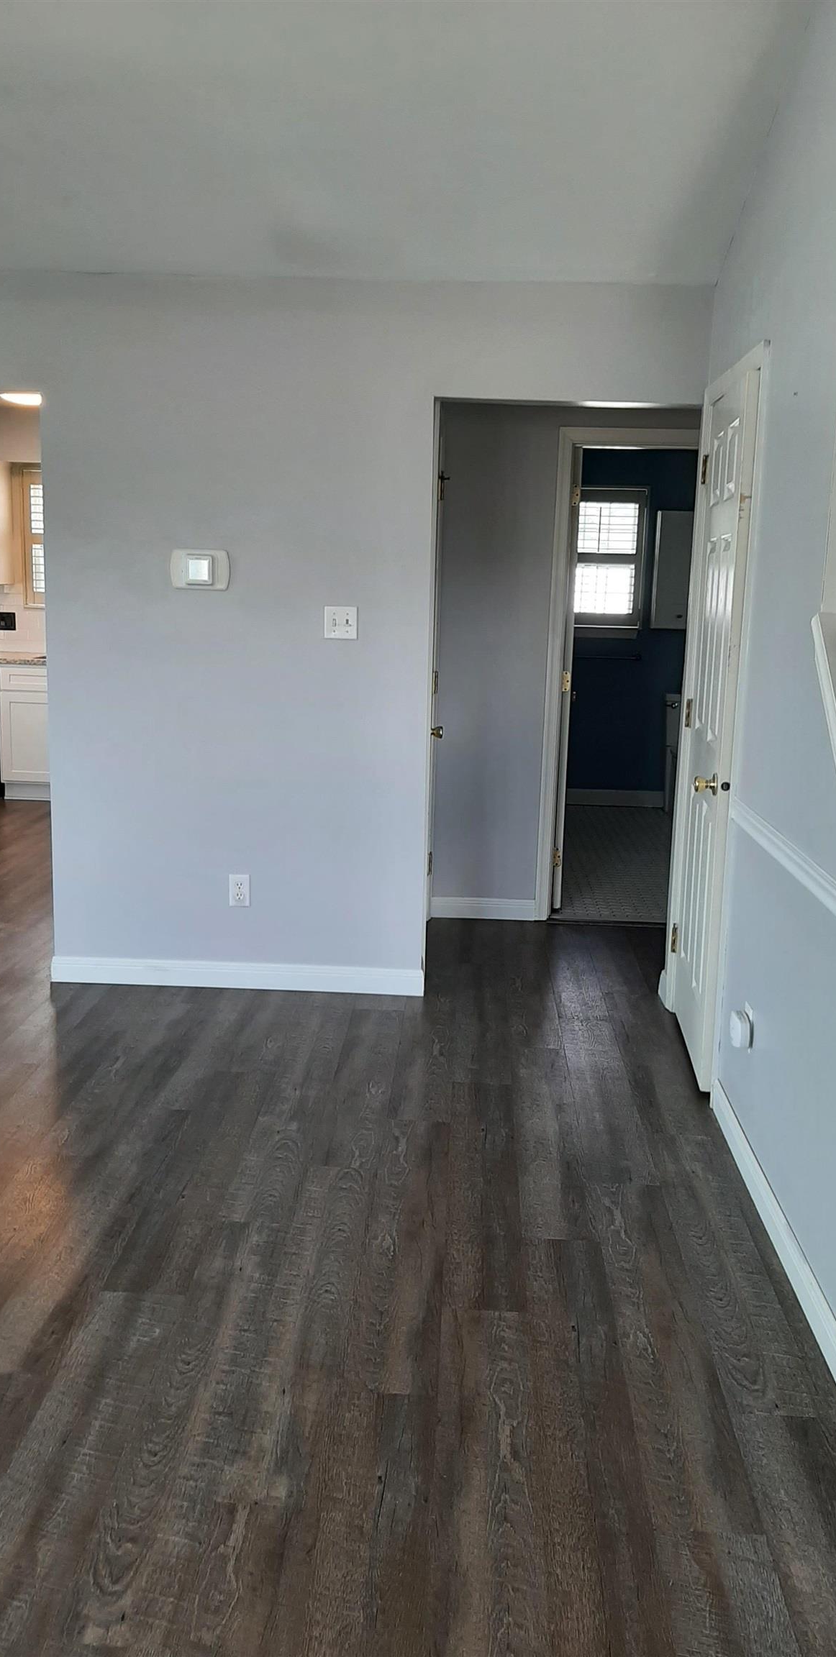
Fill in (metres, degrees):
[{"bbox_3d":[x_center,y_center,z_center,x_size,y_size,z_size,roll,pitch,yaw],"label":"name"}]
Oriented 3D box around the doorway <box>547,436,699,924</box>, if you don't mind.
[{"bbox_3d":[0.971,-0.595,5.450,0.710,2.063,0.120,2,11,2],"label":"doorway"}]

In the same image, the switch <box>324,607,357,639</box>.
[{"bbox_3d":[-0.262,-0.707,4.287,0.114,0.112,0.013,2,11,2],"label":"switch"}]

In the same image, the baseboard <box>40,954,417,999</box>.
[{"bbox_3d":[-0.660,0.538,4.543,1.366,0.093,0.018,2,11,2],"label":"baseboard"}]

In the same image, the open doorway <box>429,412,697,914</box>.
[{"bbox_3d":[0.484,-0.401,4.374,0.880,2.063,0.120,2,11,2],"label":"open doorway"}]

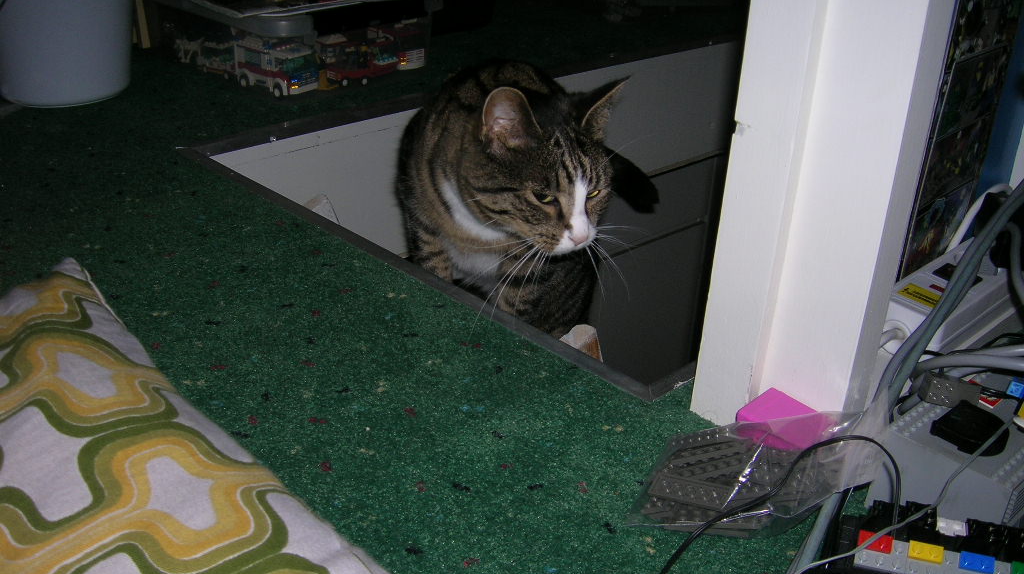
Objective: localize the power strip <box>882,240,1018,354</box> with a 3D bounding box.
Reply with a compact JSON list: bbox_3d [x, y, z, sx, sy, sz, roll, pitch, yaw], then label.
[{"bbox_3d":[0.446,-0.011,0.932,0.330,0.041,0.055,-21,34,-39],"label":"power strip"}]

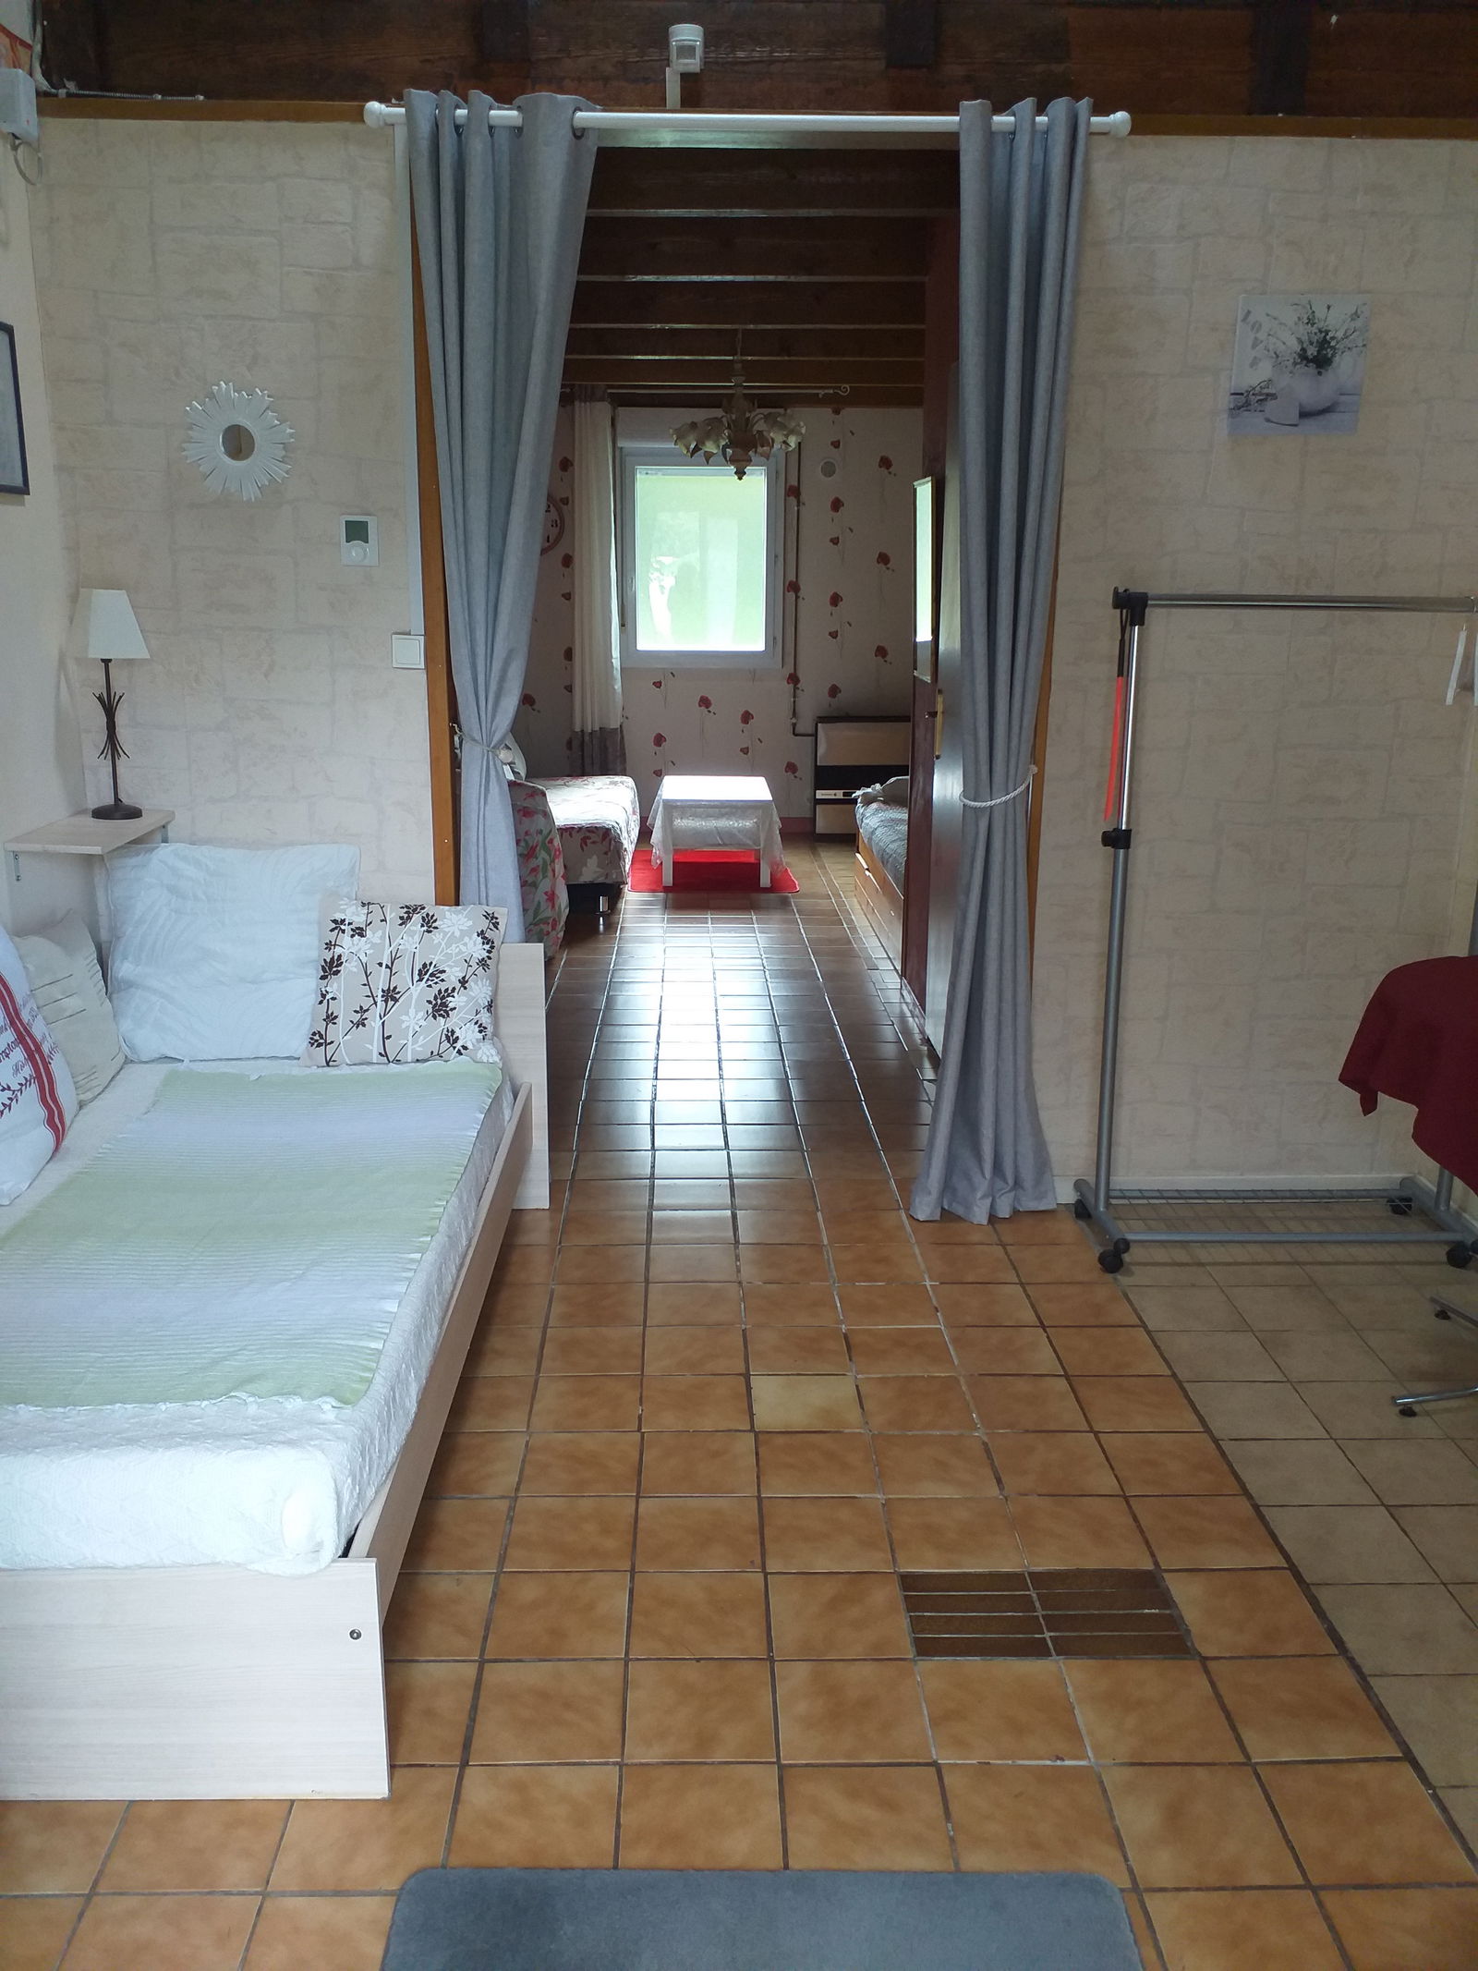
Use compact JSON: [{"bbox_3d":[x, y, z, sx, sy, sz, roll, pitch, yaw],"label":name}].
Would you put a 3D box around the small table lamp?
[{"bbox_3d":[-1.402,-0.630,3.317,0.155,0.500,0.155,-10,18,-33],"label":"small table lamp"}]

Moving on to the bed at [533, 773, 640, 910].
[{"bbox_3d":[-1.011,-0.794,7.855,0.920,0.440,1.870,0,15,-1],"label":"bed"}]

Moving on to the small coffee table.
[{"bbox_3d":[-0.119,-0.859,8.089,0.630,0.453,0.950,0,15,-1],"label":"small coffee table"}]

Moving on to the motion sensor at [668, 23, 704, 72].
[{"bbox_3d":[-0.109,-1.932,3.053,0.069,0.087,0.050,0,15,-1],"label":"motion sensor"}]

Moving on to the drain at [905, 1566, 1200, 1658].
[{"bbox_3d":[0.467,0.969,2.283,0.410,0.010,0.205,0,15,-1],"label":"drain"}]

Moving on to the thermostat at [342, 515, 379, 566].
[{"bbox_3d":[-0.848,-0.995,3.316,0.083,0.104,0.026,0,15,-1],"label":"thermostat"}]

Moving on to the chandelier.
[{"bbox_3d":[0.001,-2.418,6.234,0.565,0.559,0.565,0,15,-1],"label":"chandelier"}]

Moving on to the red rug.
[{"bbox_3d":[-0.133,-0.640,8.123,0.865,0.012,1.170,0,15,-1],"label":"red rug"}]

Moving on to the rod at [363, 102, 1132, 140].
[{"bbox_3d":[0.017,-1.774,3.035,1.570,0.055,0.060,0,15,-1],"label":"rod"}]

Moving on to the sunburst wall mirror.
[{"bbox_3d":[-1.099,-1.199,3.257,0.242,0.248,0.020,0,15,-1],"label":"sunburst wall mirror"}]

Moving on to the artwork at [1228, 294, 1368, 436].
[{"bbox_3d":[1.230,-1.362,3.248,0.286,0.290,0.020,0,15,-1],"label":"artwork"}]

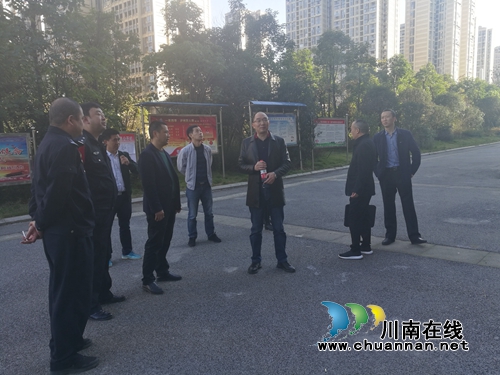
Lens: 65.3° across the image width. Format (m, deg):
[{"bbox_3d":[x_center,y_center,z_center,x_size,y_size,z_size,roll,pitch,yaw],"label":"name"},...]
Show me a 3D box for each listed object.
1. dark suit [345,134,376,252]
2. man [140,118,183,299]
[{"bbox_3d":[1.353,0.065,4.804,0.360,1.420,0.480,0,6,14],"label":"dark suit"},{"bbox_3d":[-0.909,0.181,3.895,0.380,1.670,0.490,1,7,28],"label":"man"}]

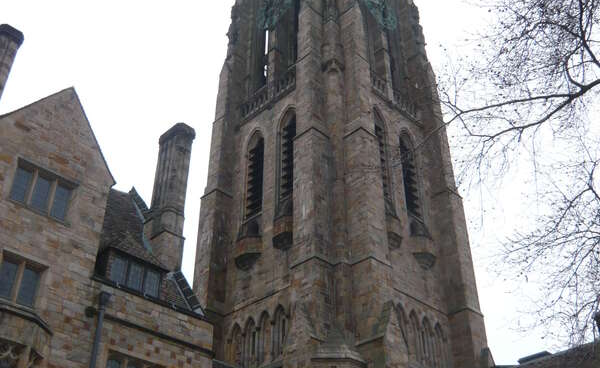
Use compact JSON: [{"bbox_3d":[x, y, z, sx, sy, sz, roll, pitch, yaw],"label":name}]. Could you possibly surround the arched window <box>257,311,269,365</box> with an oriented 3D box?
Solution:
[{"bbox_3d":[-1.448,6.738,28.163,0.400,2.569,0.867,30,-46,-35],"label":"arched window"}]

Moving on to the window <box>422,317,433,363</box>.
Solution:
[{"bbox_3d":[5.610,7.135,28.811,0.867,2.569,0.400,30,-46,-35],"label":"window"}]

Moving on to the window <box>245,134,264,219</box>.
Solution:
[{"bbox_3d":[-2.253,-0.578,35.152,0.500,5.862,1.478,30,-46,-35],"label":"window"}]

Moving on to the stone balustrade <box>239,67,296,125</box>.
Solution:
[{"bbox_3d":[-1.629,-4.961,37.392,0.500,1.937,5.403,30,-46,-35],"label":"stone balustrade"}]

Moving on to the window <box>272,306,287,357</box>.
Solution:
[{"bbox_3d":[-0.745,6.321,27.582,0.400,2.569,0.867,30,-46,-35],"label":"window"}]

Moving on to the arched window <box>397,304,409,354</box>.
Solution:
[{"bbox_3d":[4.258,6.361,27.694,0.867,2.569,0.400,30,-46,-35],"label":"arched window"}]

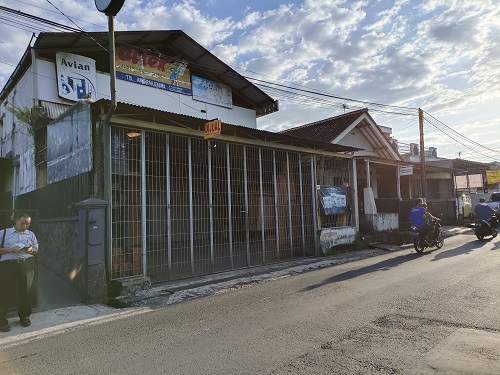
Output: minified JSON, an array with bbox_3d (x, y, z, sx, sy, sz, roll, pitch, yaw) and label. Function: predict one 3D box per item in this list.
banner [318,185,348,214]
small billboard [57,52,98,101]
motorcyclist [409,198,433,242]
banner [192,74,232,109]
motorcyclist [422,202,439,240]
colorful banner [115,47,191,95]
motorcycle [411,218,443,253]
[{"bbox_3d":[2.818,0.427,12.103,1.899,0.977,0.060,2,-6,-43],"label":"banner"},{"bbox_3d":[-5.200,-3.289,10.852,1.098,1.422,0.180,2,-6,-43],"label":"small billboard"},{"bbox_3d":[5.090,0.944,10.730,0.660,1.250,0.500,2,-6,-39],"label":"motorcyclist"},{"bbox_3d":[-1.453,-3.800,14.515,2.016,0.924,0.080,2,-6,-43],"label":"banner"},{"bbox_3d":[5.466,1.032,11.024,0.720,1.150,0.520,2,-6,-39],"label":"motorcyclist"},{"bbox_3d":[-3.345,-4.051,12.759,2.990,1.092,0.080,2,-6,-43],"label":"colorful banner"},{"bbox_3d":[5.385,1.371,10.921,1.930,1.080,0.700,2,-6,-39],"label":"motorcycle"}]

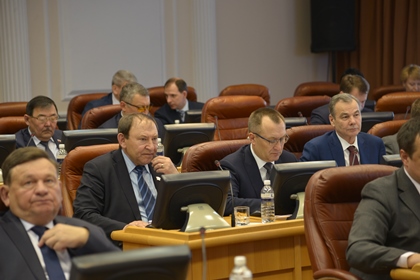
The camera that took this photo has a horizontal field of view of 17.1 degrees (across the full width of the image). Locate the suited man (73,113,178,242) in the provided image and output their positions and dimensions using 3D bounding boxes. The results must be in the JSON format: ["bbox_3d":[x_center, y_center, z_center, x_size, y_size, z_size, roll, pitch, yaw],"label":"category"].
[{"bbox_3d":[-0.239,0.513,6.749,0.620,1.270,0.820,-6,8,-36],"label":"suited man"}]

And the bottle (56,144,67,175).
[{"bbox_3d":[-0.878,0.130,8.361,0.063,0.205,0.063,-2,6,0],"label":"bottle"}]

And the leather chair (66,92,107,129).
[{"bbox_3d":[-0.781,0.220,10.828,0.640,1.130,0.680,-4,7,-22],"label":"leather chair"}]

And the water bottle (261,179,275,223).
[{"bbox_3d":[0.283,0.303,6.861,0.066,0.210,0.066,-2,6,0],"label":"water bottle"}]

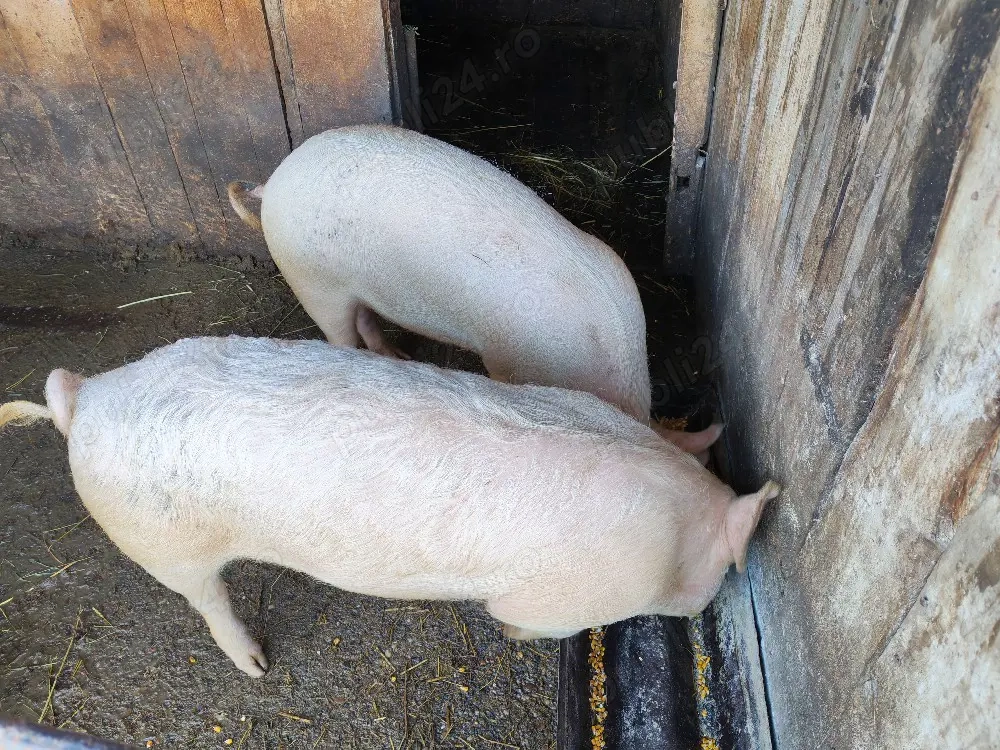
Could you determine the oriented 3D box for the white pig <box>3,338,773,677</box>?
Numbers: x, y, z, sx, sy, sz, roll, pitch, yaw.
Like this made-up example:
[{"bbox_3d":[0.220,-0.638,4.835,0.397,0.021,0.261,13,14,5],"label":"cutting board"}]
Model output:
[{"bbox_3d":[-0.141,0.231,1.296,1.226,0.593,0.361,4,40,8],"label":"white pig"}]

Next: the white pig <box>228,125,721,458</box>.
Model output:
[{"bbox_3d":[-0.041,-0.132,1.737,1.187,0.593,0.374,26,47,30],"label":"white pig"}]

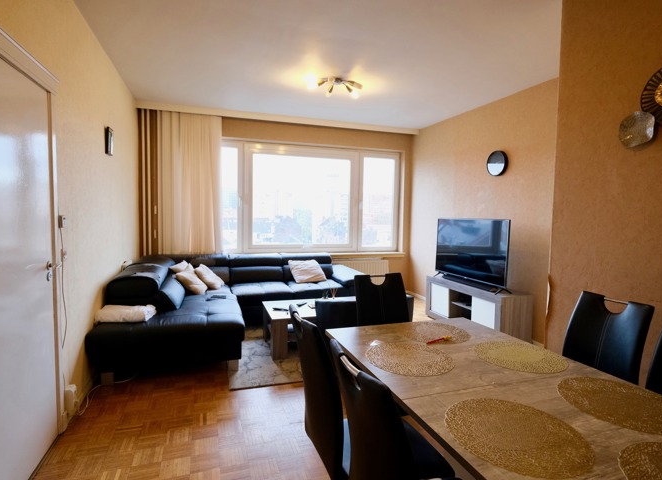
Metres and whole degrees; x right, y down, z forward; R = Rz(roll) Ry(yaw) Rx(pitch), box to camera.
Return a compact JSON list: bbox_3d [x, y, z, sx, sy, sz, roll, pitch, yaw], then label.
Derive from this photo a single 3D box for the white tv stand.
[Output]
[{"bbox_3d":[1.769,0.832,4.500,0.420,0.545,1.370,0,4,-18],"label":"white tv stand"}]

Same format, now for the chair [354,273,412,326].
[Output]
[{"bbox_3d":[0.395,0.732,2.143,0.440,0.980,0.550,0,4,-18],"label":"chair"}]

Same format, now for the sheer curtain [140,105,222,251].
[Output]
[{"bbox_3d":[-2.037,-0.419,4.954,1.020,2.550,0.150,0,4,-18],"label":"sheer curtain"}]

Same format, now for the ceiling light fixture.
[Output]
[{"bbox_3d":[0.066,-1.628,3.785,0.470,0.140,0.470,1,3,0],"label":"ceiling light fixture"}]

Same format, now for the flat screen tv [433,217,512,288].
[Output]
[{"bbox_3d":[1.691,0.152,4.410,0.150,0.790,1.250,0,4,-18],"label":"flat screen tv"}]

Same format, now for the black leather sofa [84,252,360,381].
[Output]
[{"bbox_3d":[-0.767,0.664,4.138,2.900,0.860,2.070,0,4,-18],"label":"black leather sofa"}]

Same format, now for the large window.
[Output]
[{"bbox_3d":[-0.327,-0.632,5.766,3.230,1.740,0.150,0,4,-18],"label":"large window"}]

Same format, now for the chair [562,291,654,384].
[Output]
[{"bbox_3d":[1.129,0.769,1.683,0.550,0.980,0.440,0,4,-18],"label":"chair"}]

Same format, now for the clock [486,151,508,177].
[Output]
[{"bbox_3d":[2.040,-0.936,4.436,0.050,0.310,0.310,0,4,-18],"label":"clock"}]

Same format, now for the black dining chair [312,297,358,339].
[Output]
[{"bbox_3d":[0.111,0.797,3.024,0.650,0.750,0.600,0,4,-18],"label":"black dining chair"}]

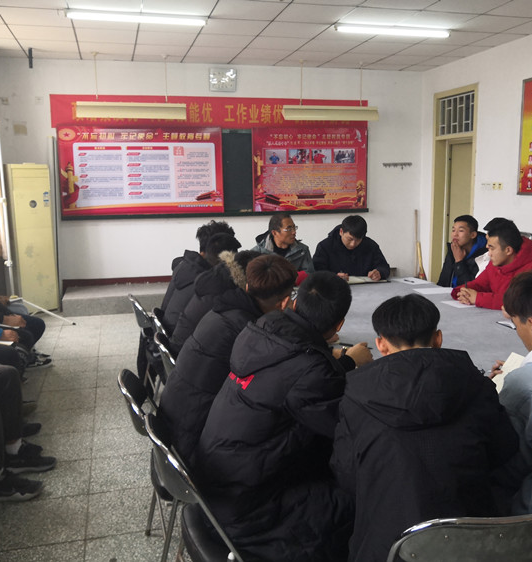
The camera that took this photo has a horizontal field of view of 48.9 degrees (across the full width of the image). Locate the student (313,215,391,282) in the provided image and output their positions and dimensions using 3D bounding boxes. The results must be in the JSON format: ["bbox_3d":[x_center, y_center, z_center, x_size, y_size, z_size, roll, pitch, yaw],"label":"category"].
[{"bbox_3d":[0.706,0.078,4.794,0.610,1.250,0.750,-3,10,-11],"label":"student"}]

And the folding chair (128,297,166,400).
[{"bbox_3d":[-0.598,0.507,3.800,0.490,0.790,0.460,-5,11,-24],"label":"folding chair"}]

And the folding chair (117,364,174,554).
[{"bbox_3d":[-0.294,0.763,2.361,0.480,0.790,0.450,-5,11,-22],"label":"folding chair"}]

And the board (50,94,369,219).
[{"bbox_3d":[-0.568,-1.614,7.635,4.130,1.500,0.070,-3,10,-14],"label":"board"}]

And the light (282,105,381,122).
[{"bbox_3d":[0.840,-2.135,7.490,1.270,0.180,0.190,-3,10,-14],"label":"light"}]

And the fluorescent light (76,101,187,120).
[{"bbox_3d":[-1.565,-1.998,6.867,1.260,0.180,0.180,-3,10,-14],"label":"fluorescent light"}]

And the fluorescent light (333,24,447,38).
[{"bbox_3d":[1.196,-2.352,5.498,1.190,0.080,0.085,-3,10,-14],"label":"fluorescent light"}]

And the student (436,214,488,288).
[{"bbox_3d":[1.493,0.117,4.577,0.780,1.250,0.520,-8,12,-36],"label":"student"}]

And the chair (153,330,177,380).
[{"bbox_3d":[-0.276,0.671,2.855,0.490,0.790,0.460,-4,11,-20],"label":"chair"}]

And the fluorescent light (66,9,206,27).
[{"bbox_3d":[-1.120,-2.315,5.159,1.210,0.078,0.055,-3,10,-14],"label":"fluorescent light"}]

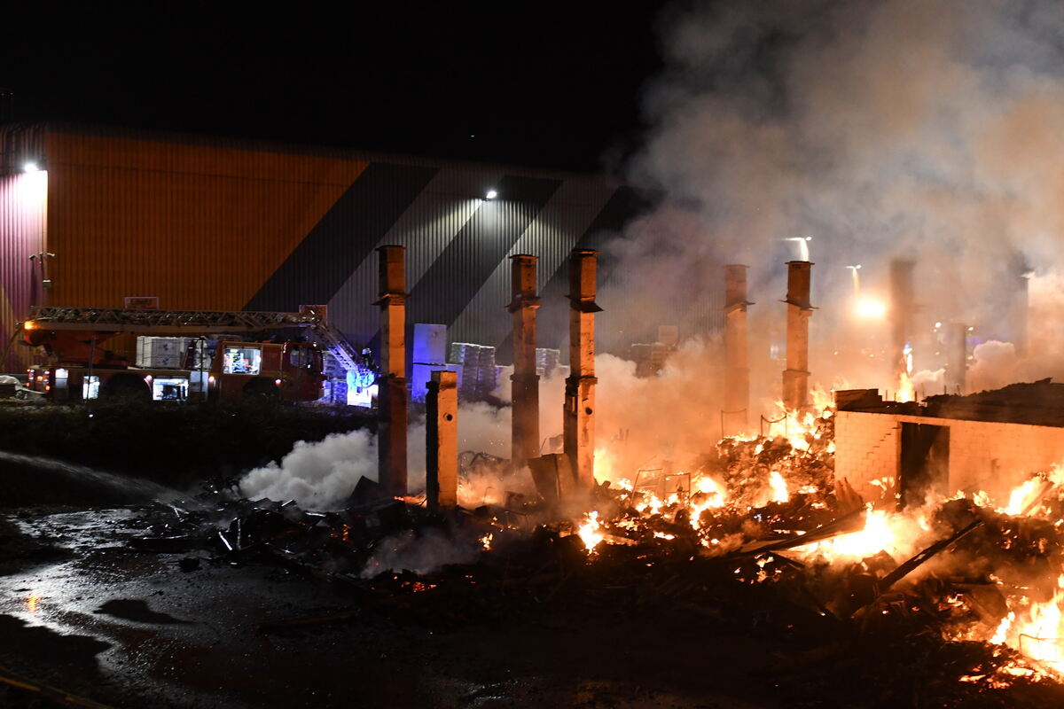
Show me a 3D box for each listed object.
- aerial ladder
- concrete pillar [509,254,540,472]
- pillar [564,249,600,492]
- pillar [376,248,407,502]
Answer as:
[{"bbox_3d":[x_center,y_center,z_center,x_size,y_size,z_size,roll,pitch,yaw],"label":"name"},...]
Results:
[{"bbox_3d":[-12.000,0.150,38.609,11.300,3.450,2.600,-1,1,-36],"label":"aerial ladder"},{"bbox_3d":[-0.230,0.391,35.653,0.720,7.450,0.720,-1,1,-35],"label":"concrete pillar"},{"bbox_3d":[1.565,0.493,33.197,0.760,7.560,0.760,-1,1,-35],"label":"pillar"},{"bbox_3d":[-4.281,0.516,32.631,0.720,7.610,0.720,-1,1,-35],"label":"pillar"}]

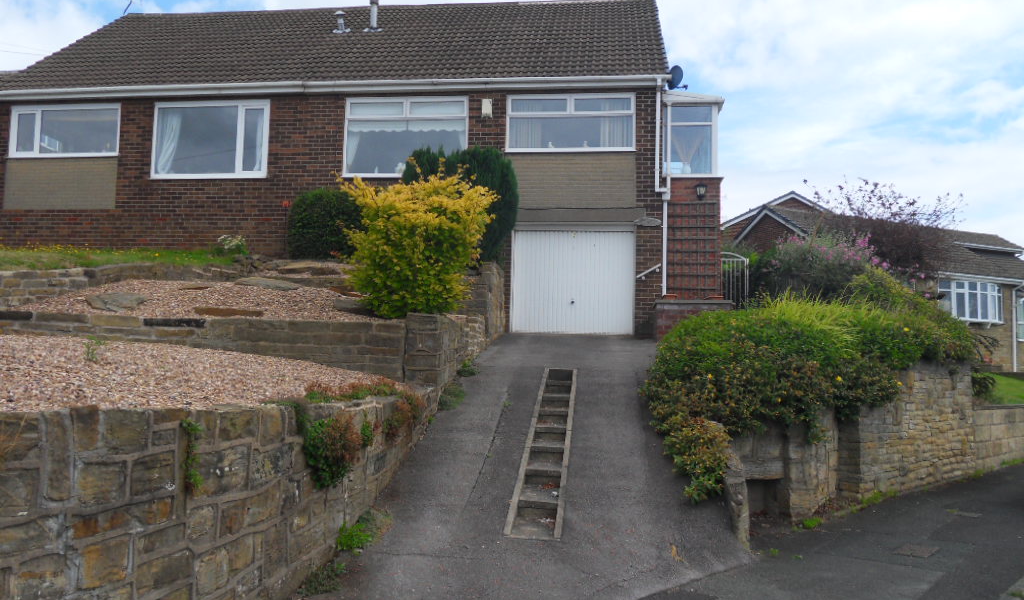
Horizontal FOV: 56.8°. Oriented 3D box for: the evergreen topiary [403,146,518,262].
[{"bbox_3d":[-0.873,-1.619,16.050,1.850,1.950,1.500,1,-4,10],"label":"evergreen topiary"}]

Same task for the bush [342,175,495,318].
[{"bbox_3d":[-1.280,-0.740,13.100,1.950,1.900,1.800,1,-4,10],"label":"bush"}]

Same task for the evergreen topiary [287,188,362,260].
[{"bbox_3d":[-3.330,-1.366,16.900,1.350,1.250,1.300,1,-4,10],"label":"evergreen topiary"}]

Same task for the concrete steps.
[{"bbox_3d":[0.423,1.446,10.298,0.450,1.420,5.600,1,-4,5],"label":"concrete steps"}]

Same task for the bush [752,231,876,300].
[{"bbox_3d":[4.985,-0.552,15.600,1.950,1.150,1.500,1,-4,10],"label":"bush"}]

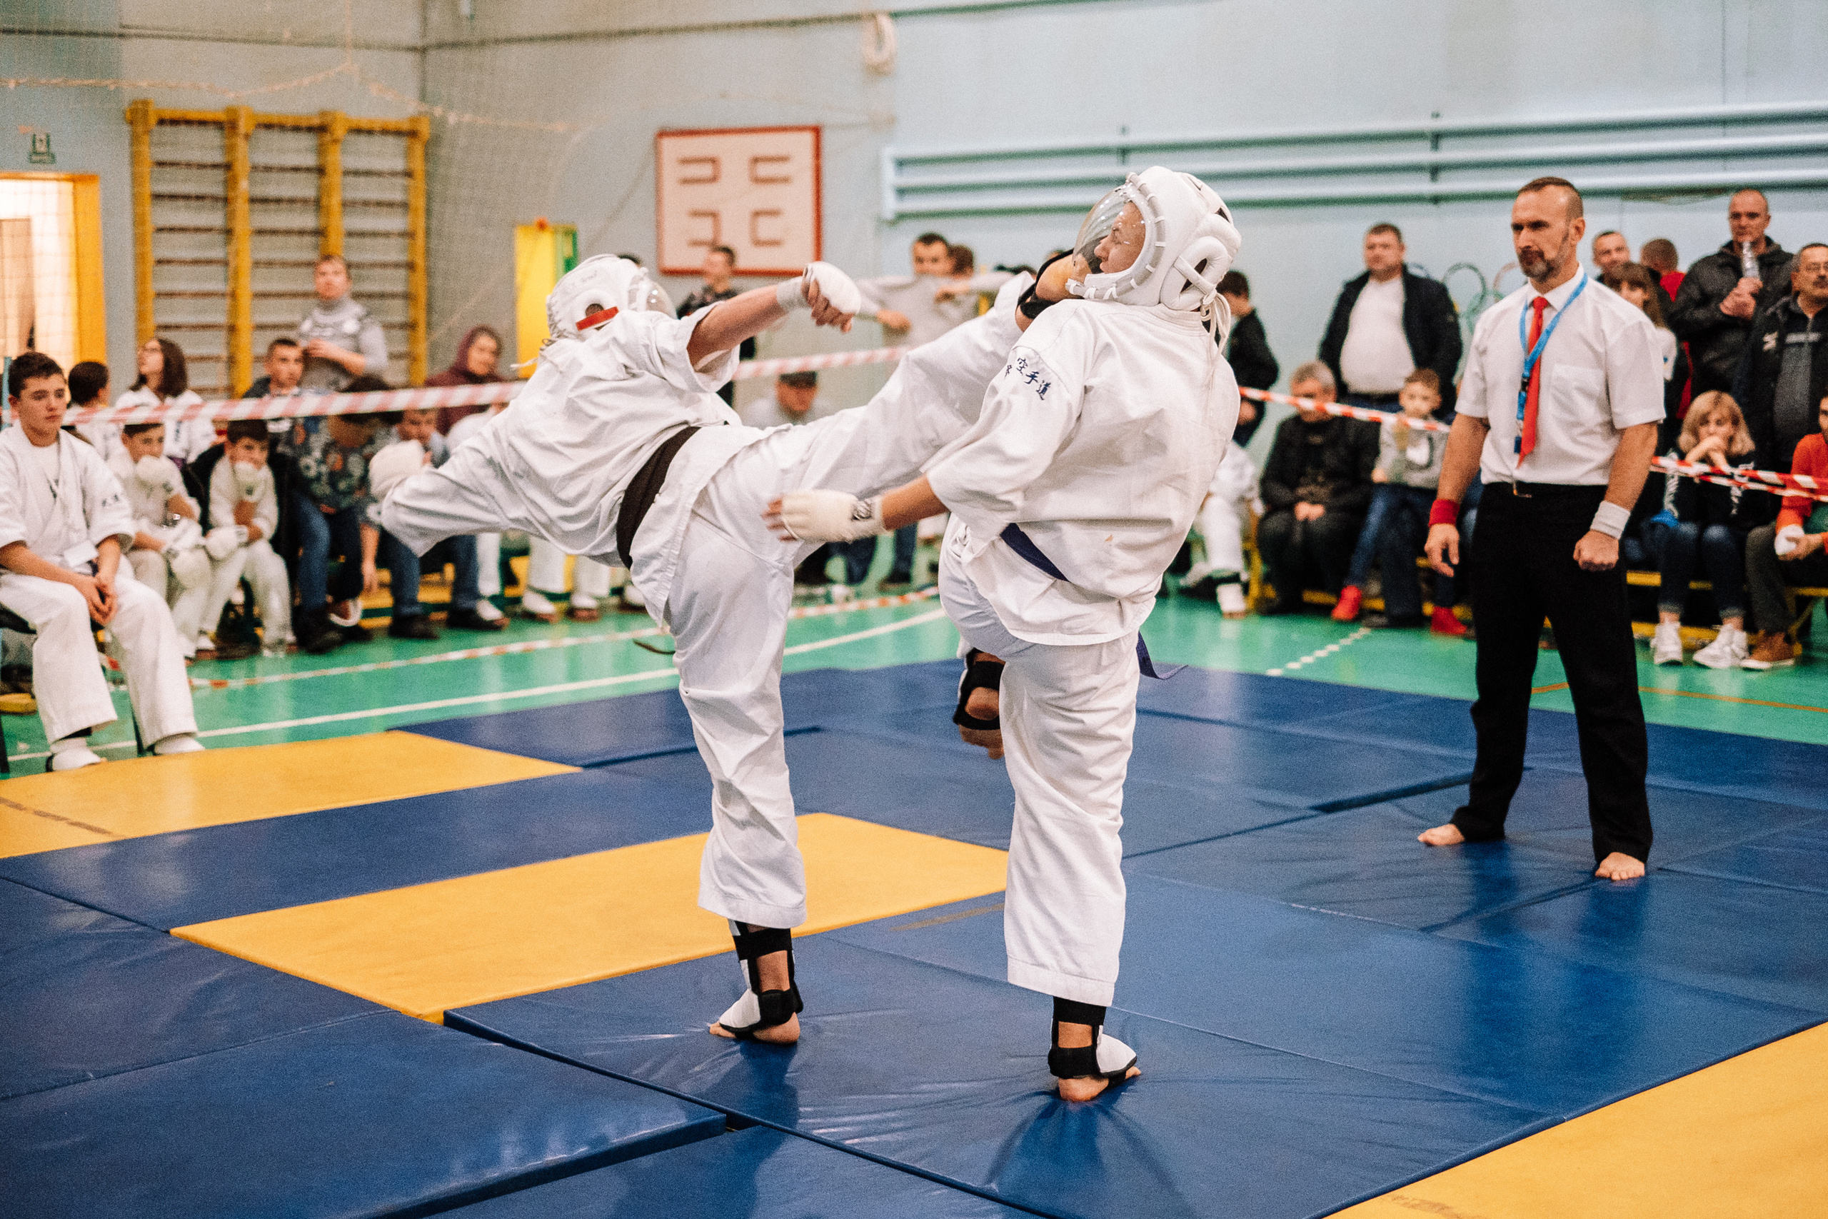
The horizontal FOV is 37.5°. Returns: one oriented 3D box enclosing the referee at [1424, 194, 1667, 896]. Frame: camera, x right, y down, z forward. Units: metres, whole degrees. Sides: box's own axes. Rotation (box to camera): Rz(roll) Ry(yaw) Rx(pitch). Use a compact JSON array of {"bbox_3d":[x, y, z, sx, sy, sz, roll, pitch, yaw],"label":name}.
[{"bbox_3d":[1.563,-0.233,6.800,0.640,1.720,0.430,5,9,41],"label":"referee"}]

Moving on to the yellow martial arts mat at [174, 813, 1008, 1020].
[{"bbox_3d":[-0.609,0.714,6.444,1.970,0.045,1.040,-7,9,-44],"label":"yellow martial arts mat"}]

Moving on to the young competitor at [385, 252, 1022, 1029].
[{"bbox_3d":[-0.376,0.078,5.132,1.320,1.520,0.620,1,7,14],"label":"young competitor"}]

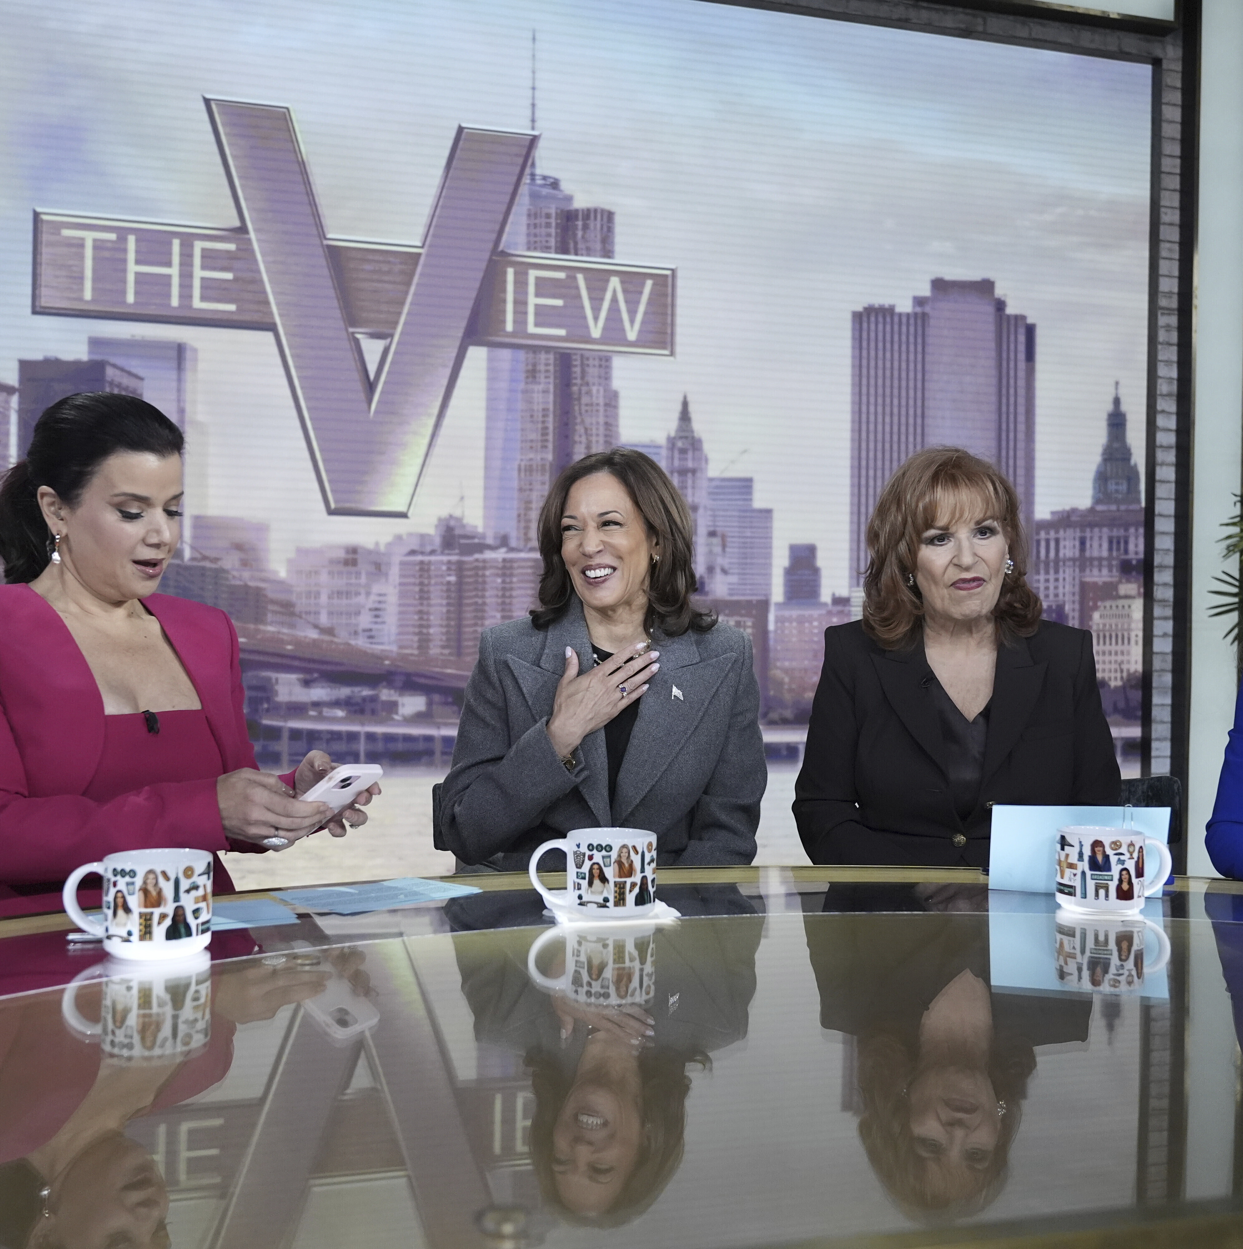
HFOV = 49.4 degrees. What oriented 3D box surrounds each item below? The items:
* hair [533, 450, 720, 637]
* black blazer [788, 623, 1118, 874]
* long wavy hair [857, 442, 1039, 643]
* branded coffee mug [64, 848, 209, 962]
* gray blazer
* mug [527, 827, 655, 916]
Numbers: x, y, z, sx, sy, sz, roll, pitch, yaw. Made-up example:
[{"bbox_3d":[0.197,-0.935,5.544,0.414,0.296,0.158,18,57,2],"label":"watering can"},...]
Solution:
[{"bbox_3d":[0.001,-0.106,1.921,0.245,0.267,0.235,0,-2,23],"label":"hair"},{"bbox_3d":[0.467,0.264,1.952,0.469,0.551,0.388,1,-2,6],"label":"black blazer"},{"bbox_3d":[0.479,-0.097,1.972,0.255,0.296,0.250,1,-2,10],"label":"long wavy hair"},{"bbox_3d":[-0.414,0.237,1.154,0.127,0.079,0.089,1,-2,0],"label":"branded coffee mug"},{"bbox_3d":[-0.026,0.244,1.871,0.459,0.561,0.367,1,-2,6],"label":"gray blazer"},{"bbox_3d":[-0.028,0.244,1.341,0.127,0.079,0.089,1,-2,0],"label":"mug"}]

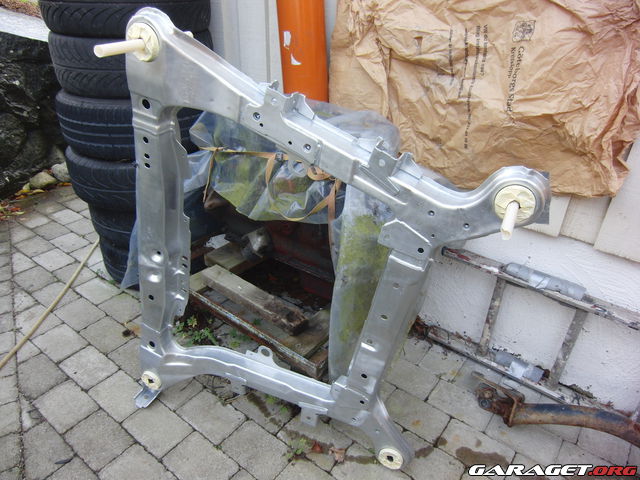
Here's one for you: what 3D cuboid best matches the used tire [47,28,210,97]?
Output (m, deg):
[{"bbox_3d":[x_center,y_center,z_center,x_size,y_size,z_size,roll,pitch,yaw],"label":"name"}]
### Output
[{"bbox_3d":[-0.767,-0.768,1.870,0.632,0.215,0.632,-9,32,-19],"label":"used tire"}]

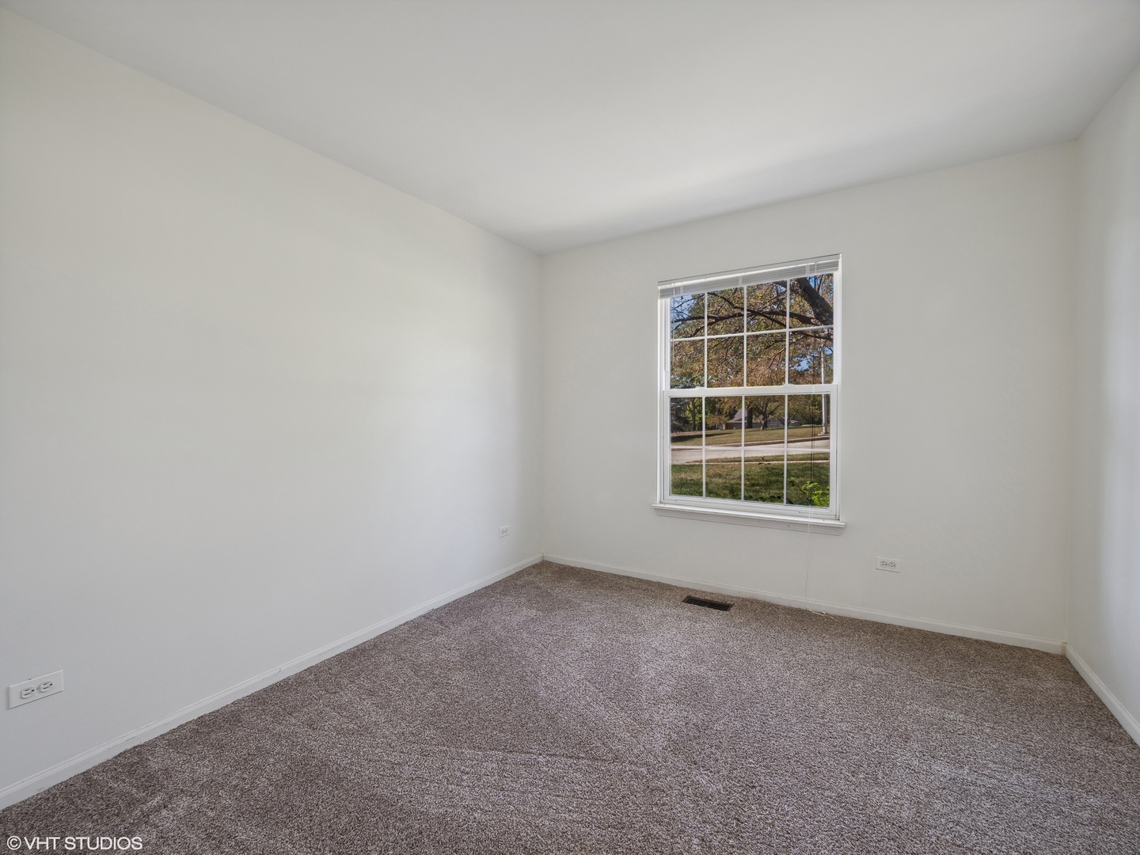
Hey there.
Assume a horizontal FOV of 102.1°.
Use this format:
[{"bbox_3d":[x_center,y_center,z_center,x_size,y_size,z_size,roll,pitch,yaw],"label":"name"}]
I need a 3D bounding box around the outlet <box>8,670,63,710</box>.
[{"bbox_3d":[-1.713,0.842,1.483,0.009,0.070,0.114,1,2,33],"label":"outlet"}]

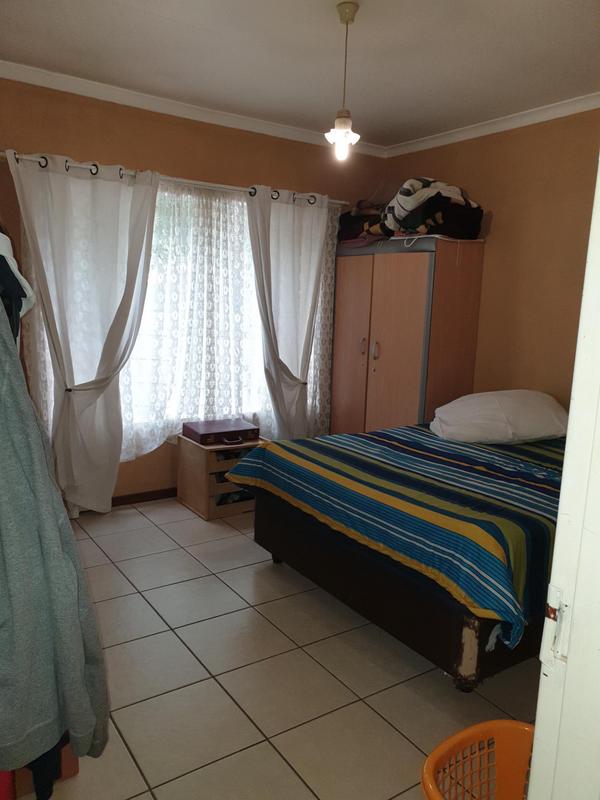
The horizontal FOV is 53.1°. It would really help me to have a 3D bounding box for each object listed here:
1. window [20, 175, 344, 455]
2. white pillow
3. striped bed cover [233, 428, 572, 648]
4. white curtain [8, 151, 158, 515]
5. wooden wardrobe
[{"bbox_3d":[-0.681,-0.530,4.298,2.330,1.864,0.103,-4,11,-34],"label":"window"},{"bbox_3d":[1.266,0.101,3.883,0.533,0.221,0.652,-4,11,-34],"label":"white pillow"},{"bbox_3d":[0.928,0.479,3.223,1.916,0.415,1.687,-4,11,-34],"label":"striped bed cover"},{"bbox_3d":[-1.316,-0.325,3.782,0.861,2.184,0.138,-4,11,-34],"label":"white curtain"},{"bbox_3d":[0.777,-0.241,4.701,0.494,1.896,1.067,-4,11,-34],"label":"wooden wardrobe"}]

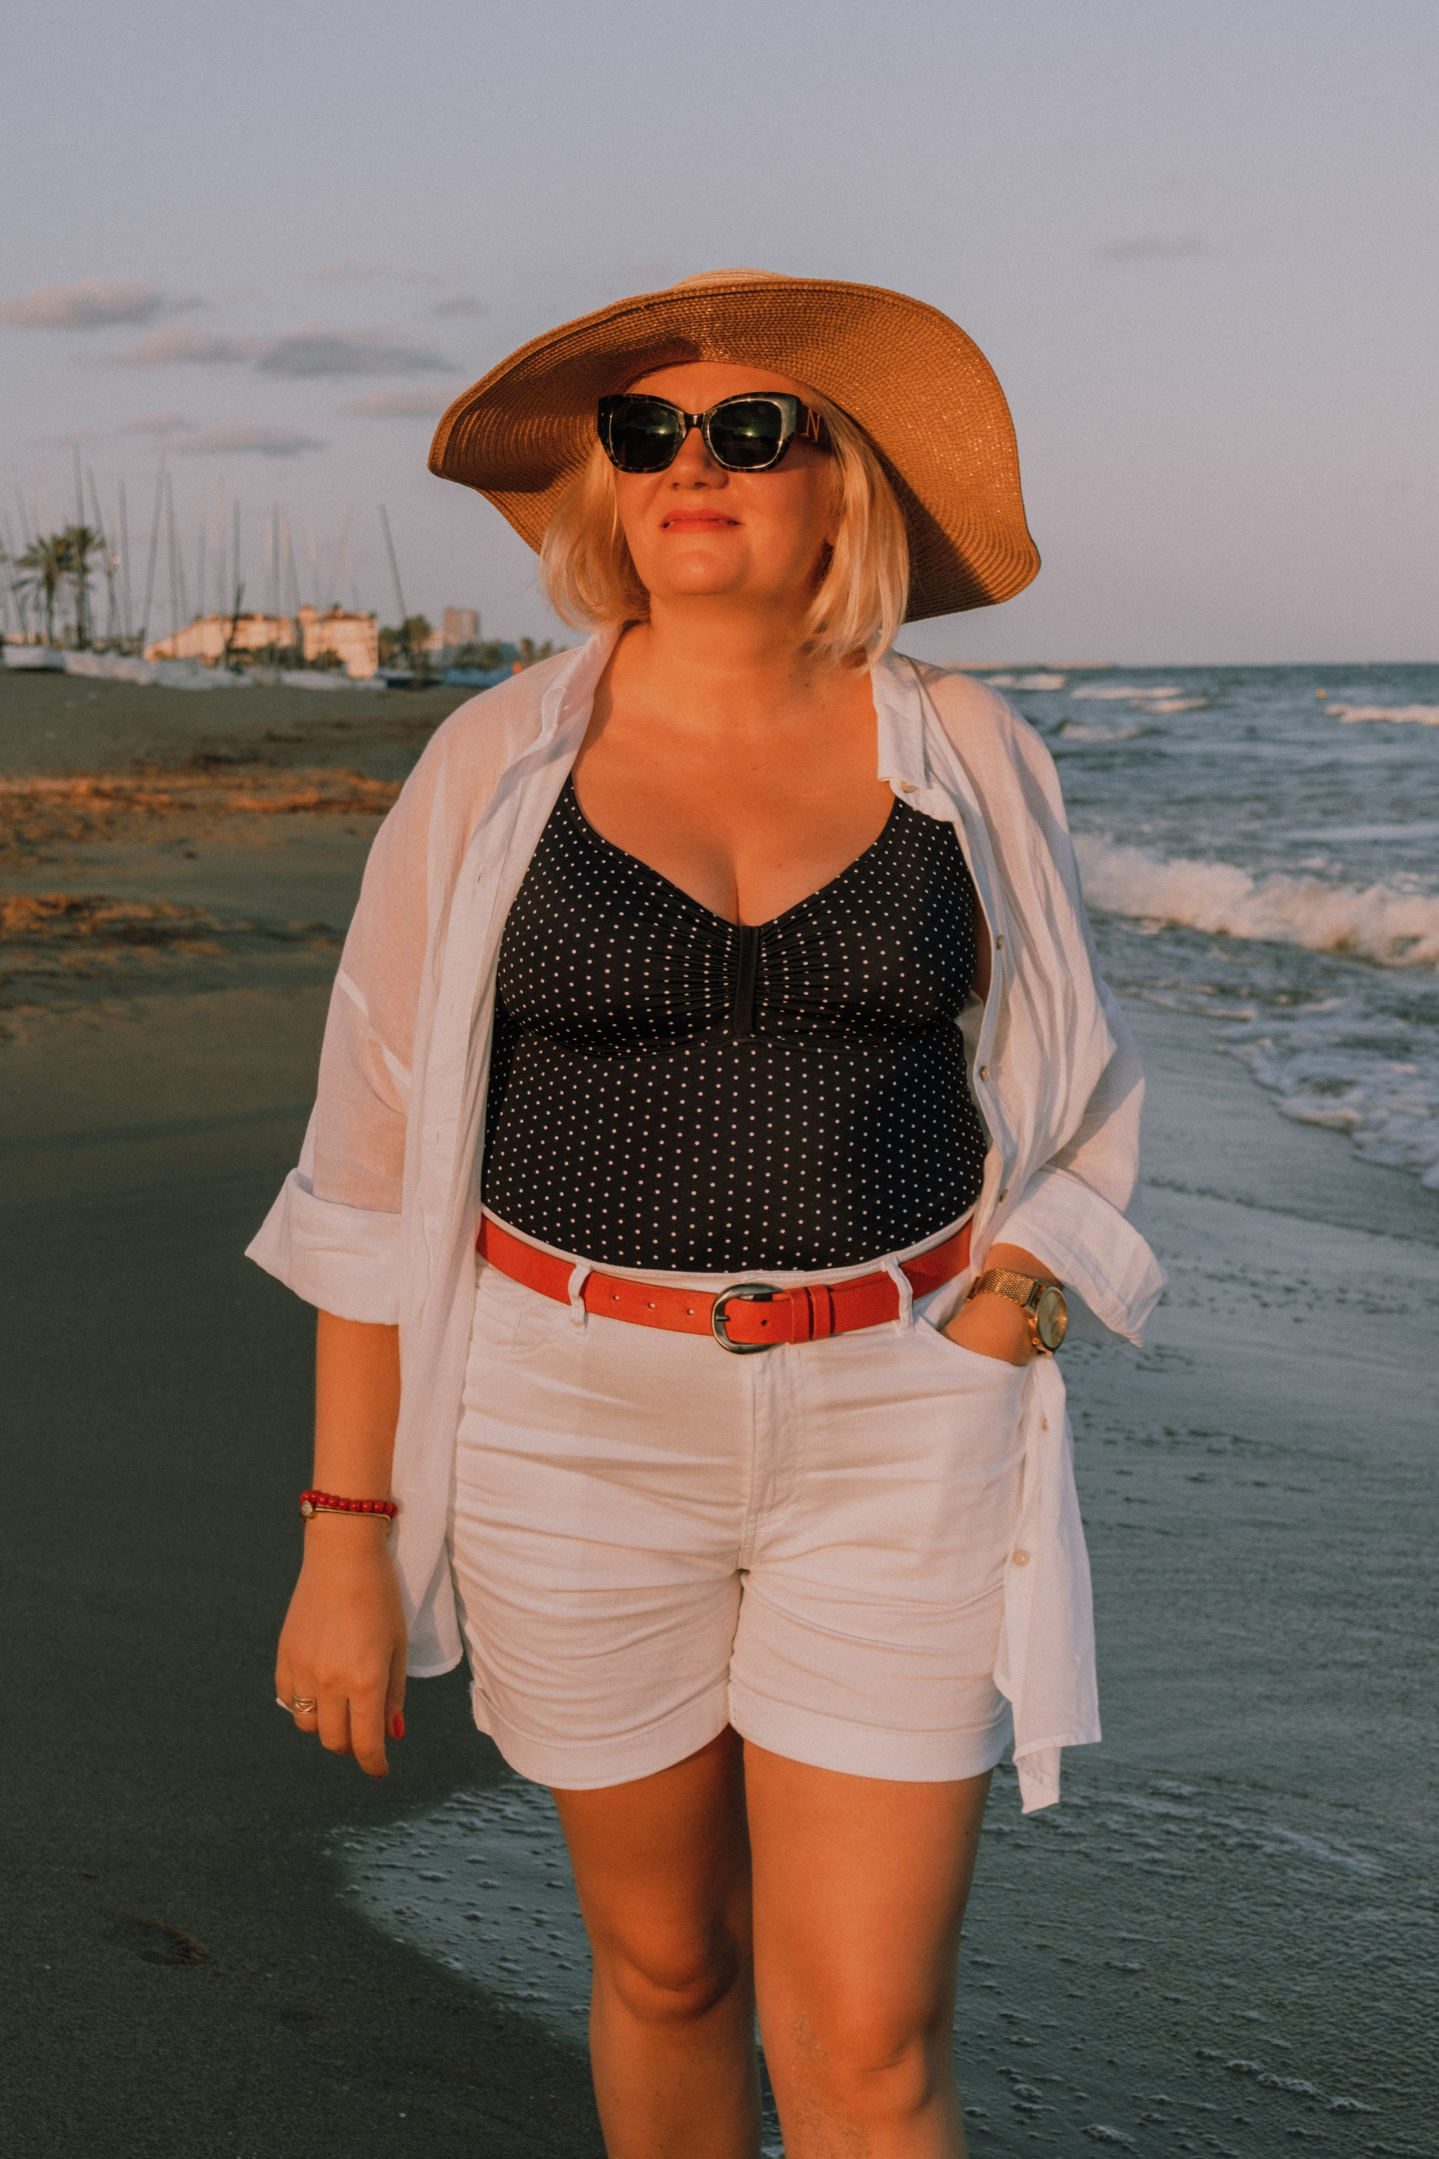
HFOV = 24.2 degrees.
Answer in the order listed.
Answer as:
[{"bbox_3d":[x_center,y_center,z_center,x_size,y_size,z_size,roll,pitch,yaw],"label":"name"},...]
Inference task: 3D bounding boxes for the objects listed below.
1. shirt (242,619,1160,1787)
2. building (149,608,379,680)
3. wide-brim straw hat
[{"bbox_3d":[-0.009,0.104,2.360,0.640,0.840,0.360,0,7,2],"label":"shirt"},{"bbox_3d":[-47.845,-45.500,350.000,24.500,7.800,12.000,-2,7,-11],"label":"building"},{"bbox_3d":[0.017,-0.455,2.320,0.420,0.160,0.410,2,-20,18],"label":"wide-brim straw hat"}]

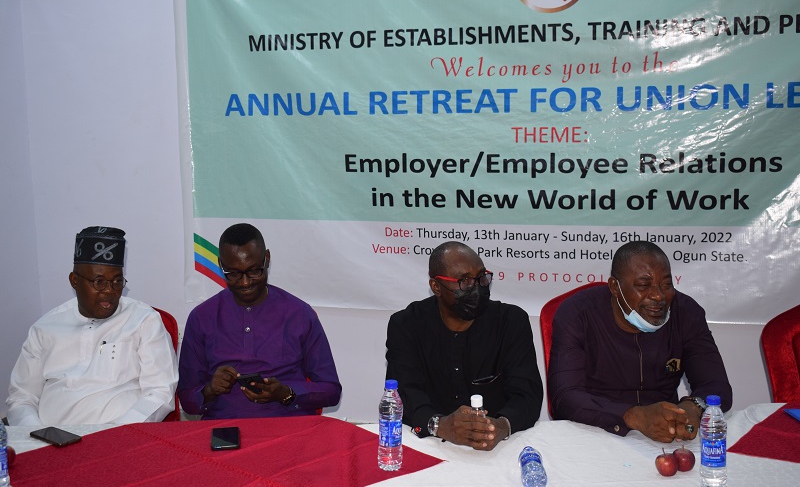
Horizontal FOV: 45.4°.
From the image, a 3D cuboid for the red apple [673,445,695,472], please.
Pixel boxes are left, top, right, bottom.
[{"bbox_3d":[0.730,0.553,2.449,0.057,0.062,0.057,-1,7,0],"label":"red apple"}]

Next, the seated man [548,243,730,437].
[{"bbox_3d":[0.729,0.646,2.842,0.554,1.280,0.680,0,7,2],"label":"seated man"}]

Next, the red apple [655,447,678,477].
[{"bbox_3d":[0.678,0.556,2.423,0.057,0.062,0.057,-1,7,0],"label":"red apple"}]

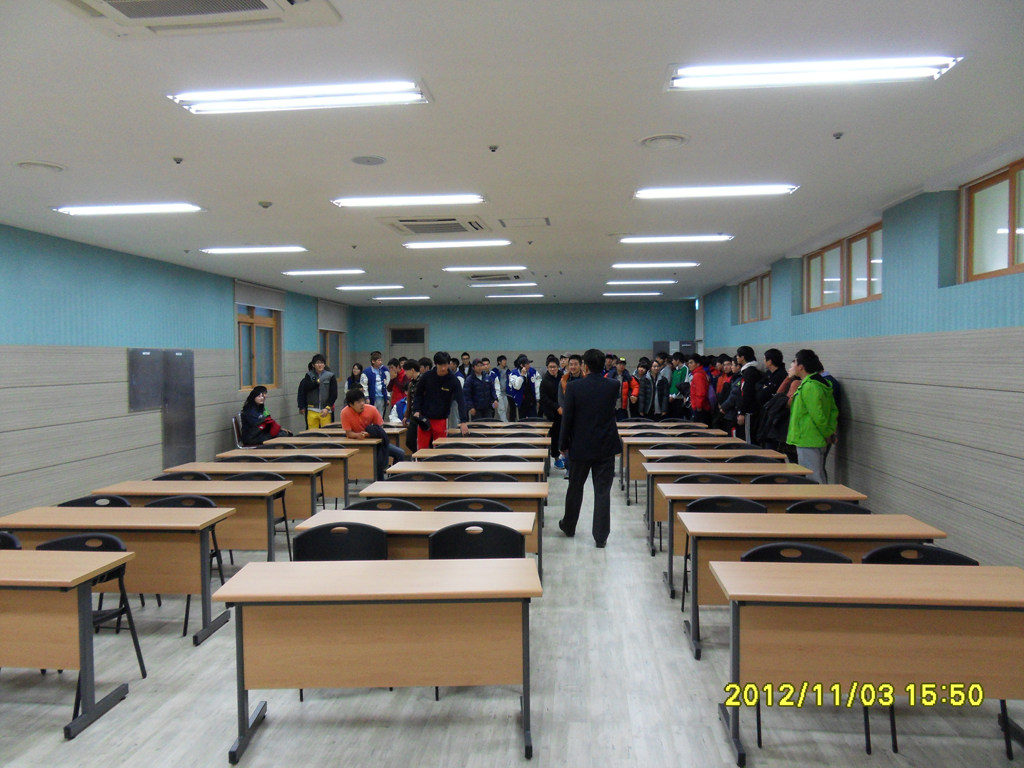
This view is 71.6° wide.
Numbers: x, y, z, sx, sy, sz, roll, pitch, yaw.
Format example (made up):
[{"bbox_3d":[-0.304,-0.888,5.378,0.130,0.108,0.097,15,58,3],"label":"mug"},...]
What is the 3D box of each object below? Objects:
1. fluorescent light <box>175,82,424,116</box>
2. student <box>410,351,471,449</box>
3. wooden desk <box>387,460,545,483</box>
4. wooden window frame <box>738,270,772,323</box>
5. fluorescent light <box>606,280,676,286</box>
[{"bbox_3d":[-1.049,-1.441,3.520,1.250,0.070,0.270,0,2,5],"label":"fluorescent light"},{"bbox_3d":[-0.929,0.499,8.850,0.640,1.760,0.420,-1,2,-6],"label":"student"},{"bbox_3d":[-0.378,1.096,6.297,1.343,0.720,0.460,0,2,4],"label":"wooden desk"},{"bbox_3d":[4.041,-1.391,11.613,0.120,0.710,2.500,0,2,6],"label":"wooden window frame"},{"bbox_3d":[2.162,-1.695,11.807,1.210,0.070,0.260,0,2,5],"label":"fluorescent light"}]

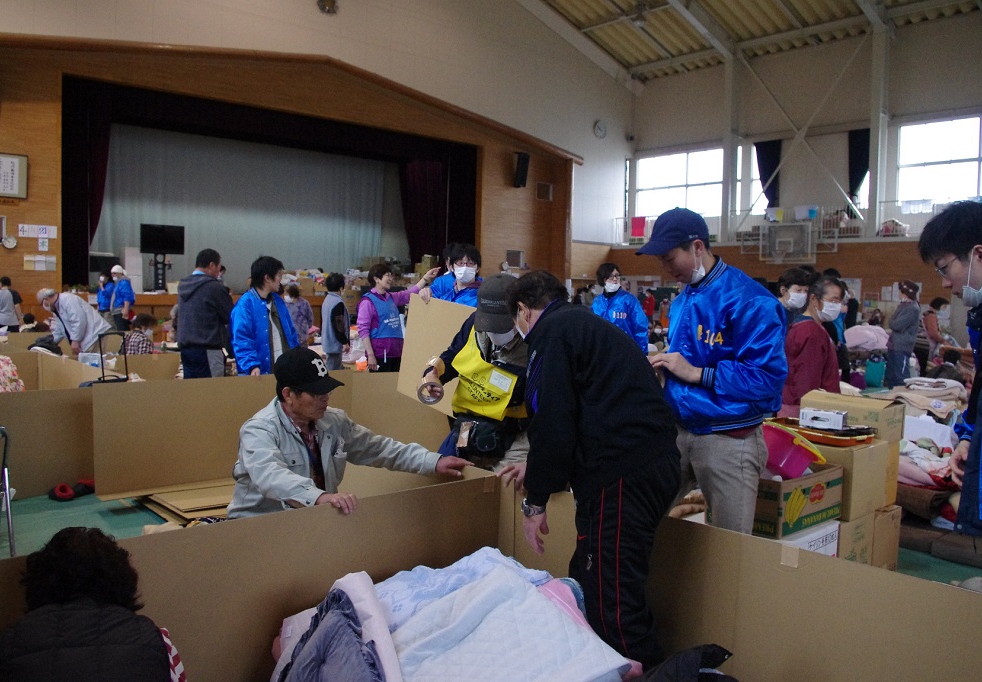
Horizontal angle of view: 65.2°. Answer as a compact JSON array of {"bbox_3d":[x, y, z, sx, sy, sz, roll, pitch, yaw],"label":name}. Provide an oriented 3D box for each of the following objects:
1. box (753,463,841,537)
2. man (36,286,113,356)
[{"bbox_3d":[1.319,0.696,3.564,0.545,0.228,0.385,-2,5,-40],"label":"box"},{"bbox_3d":[-4.612,0.072,8.500,0.730,1.340,0.520,-2,5,-37],"label":"man"}]

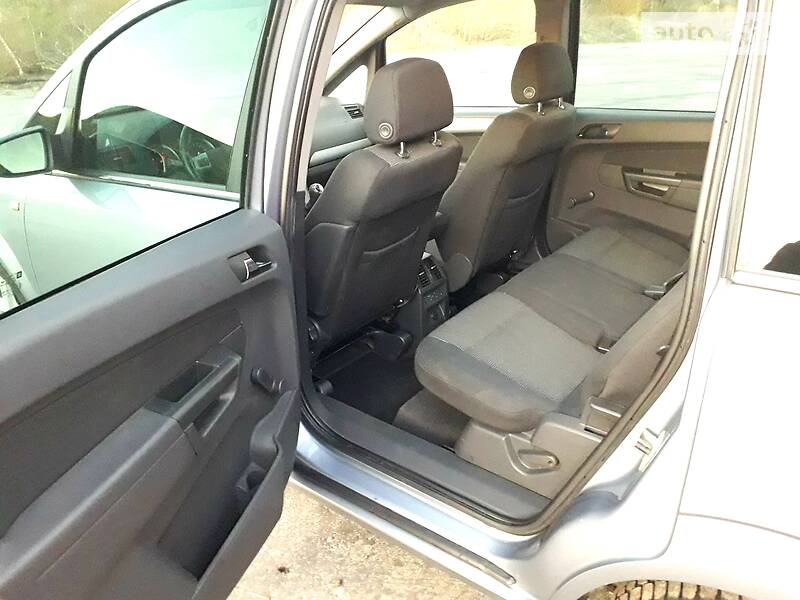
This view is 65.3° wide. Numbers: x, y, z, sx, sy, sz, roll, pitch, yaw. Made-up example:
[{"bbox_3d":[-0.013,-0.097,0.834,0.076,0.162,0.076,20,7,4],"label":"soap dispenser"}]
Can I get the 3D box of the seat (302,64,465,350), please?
[{"bbox_3d":[-0.185,-0.258,1.902,0.740,0.900,0.520,17,31,35],"label":"seat"}]

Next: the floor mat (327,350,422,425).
[{"bbox_3d":[-0.040,0.258,2.014,0.370,0.025,0.420,17,31,35],"label":"floor mat"}]

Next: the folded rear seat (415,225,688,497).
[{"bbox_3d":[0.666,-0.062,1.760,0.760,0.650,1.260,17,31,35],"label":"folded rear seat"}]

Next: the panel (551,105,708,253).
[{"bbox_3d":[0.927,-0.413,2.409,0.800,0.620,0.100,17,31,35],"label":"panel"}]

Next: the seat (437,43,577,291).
[{"bbox_3d":[0.272,-0.504,2.400,0.740,0.900,0.520,17,31,35],"label":"seat"}]

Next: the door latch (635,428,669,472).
[{"bbox_3d":[0.420,0.252,1.046,0.036,0.072,0.036,17,27,3],"label":"door latch"}]

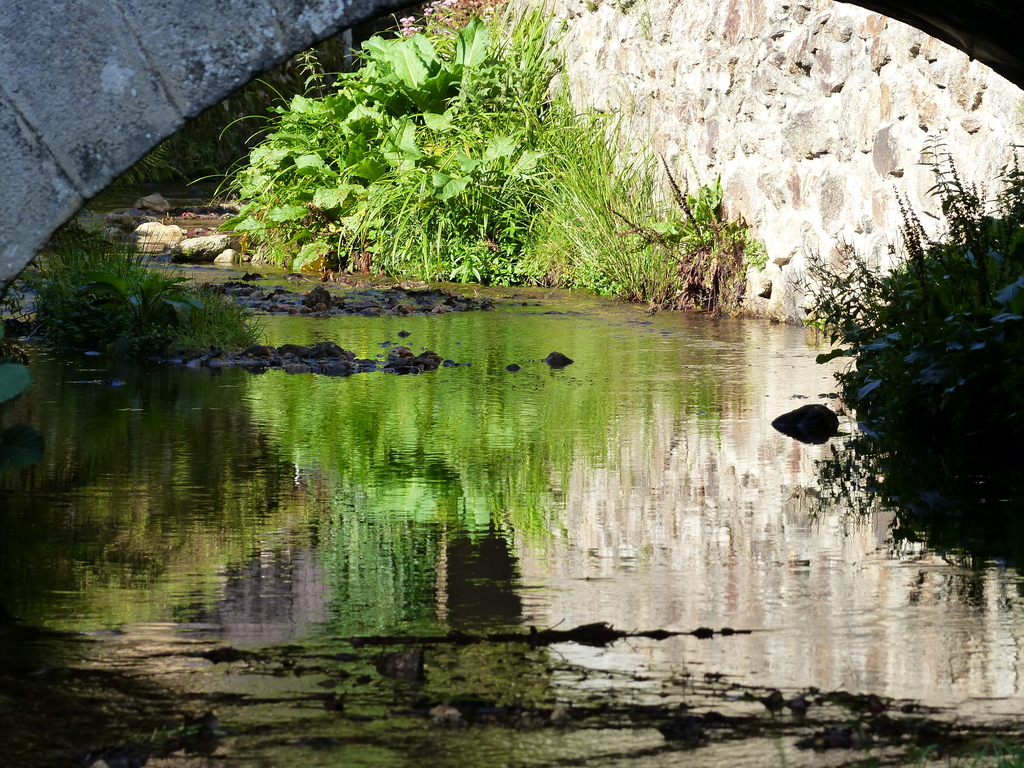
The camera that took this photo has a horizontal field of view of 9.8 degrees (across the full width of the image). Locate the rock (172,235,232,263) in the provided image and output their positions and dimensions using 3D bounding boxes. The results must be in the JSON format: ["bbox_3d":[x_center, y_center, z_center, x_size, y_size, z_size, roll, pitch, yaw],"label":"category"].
[{"bbox_3d":[-1.760,-0.763,33.600,0.339,0.153,0.240,0,4,0],"label":"rock"}]

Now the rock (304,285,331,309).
[{"bbox_3d":[-1.001,-0.450,30.600,0.149,0.118,0.130,0,4,0],"label":"rock"}]

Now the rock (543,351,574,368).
[{"bbox_3d":[0.209,-0.110,26.700,0.139,0.076,0.110,0,4,0],"label":"rock"}]

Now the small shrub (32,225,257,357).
[{"bbox_3d":[-1.718,-0.437,27.800,1.038,0.608,0.850,0,4,0],"label":"small shrub"}]

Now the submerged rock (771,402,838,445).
[{"bbox_3d":[1.156,0.156,23.500,0.265,0.158,0.210,0,4,0],"label":"submerged rock"}]

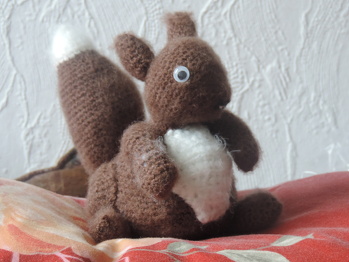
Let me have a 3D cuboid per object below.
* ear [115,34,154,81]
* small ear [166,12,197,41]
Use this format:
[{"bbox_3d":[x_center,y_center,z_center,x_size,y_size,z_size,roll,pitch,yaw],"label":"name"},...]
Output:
[{"bbox_3d":[-0.026,-0.049,1.045,0.021,0.032,0.014,-40,14,-31],"label":"ear"},{"bbox_3d":[0.004,-0.070,1.065,0.014,0.026,0.021,-16,-16,42],"label":"small ear"}]

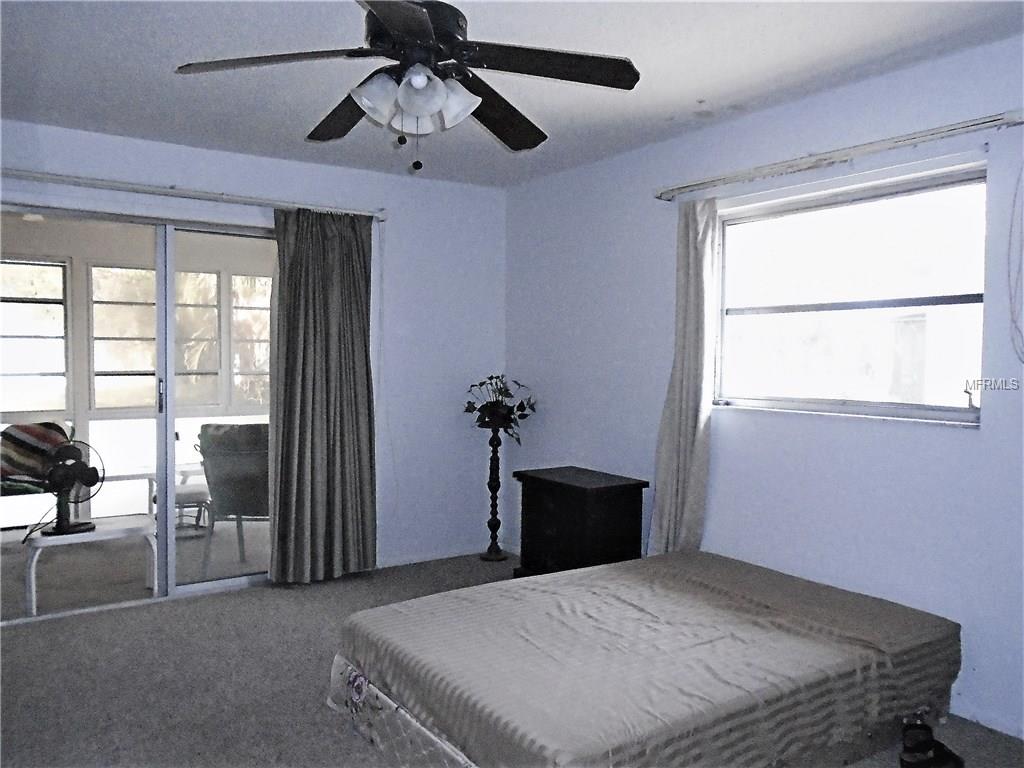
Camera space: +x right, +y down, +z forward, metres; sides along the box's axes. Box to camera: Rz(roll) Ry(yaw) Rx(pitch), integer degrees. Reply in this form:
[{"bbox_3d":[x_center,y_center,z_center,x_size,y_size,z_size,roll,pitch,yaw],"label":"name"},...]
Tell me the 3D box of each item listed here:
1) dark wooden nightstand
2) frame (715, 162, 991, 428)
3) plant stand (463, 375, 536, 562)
[{"bbox_3d":[0.368,0.845,4.238,0.399,0.674,0.650,-1,3,-36],"label":"dark wooden nightstand"},{"bbox_3d":[1.375,-0.345,3.310,0.087,0.951,1.253,-1,3,-36],"label":"frame"},{"bbox_3d":[-0.089,0.543,5.061,0.430,1.206,0.430,0,2,0],"label":"plant stand"}]

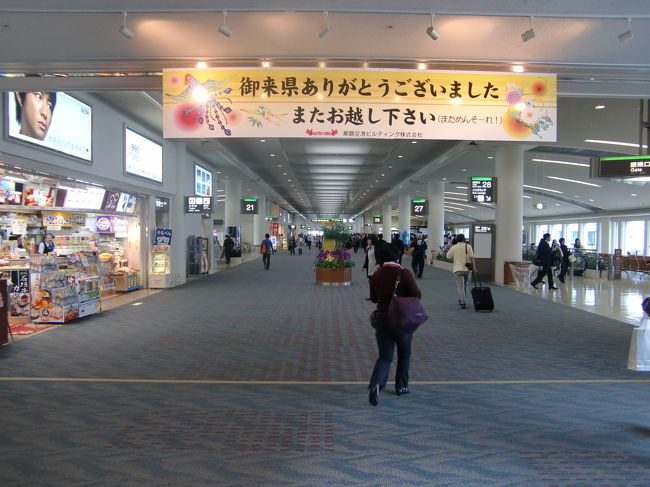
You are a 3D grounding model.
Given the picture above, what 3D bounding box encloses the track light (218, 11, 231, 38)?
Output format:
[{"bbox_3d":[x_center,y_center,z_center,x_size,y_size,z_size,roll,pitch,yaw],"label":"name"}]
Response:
[{"bbox_3d":[-0.857,-1.875,4.500,0.075,0.210,0.125,1,1,30],"label":"track light"}]

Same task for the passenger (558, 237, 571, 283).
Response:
[{"bbox_3d":[8.584,0.608,18.800,0.520,1.630,0.480,0,1,0],"label":"passenger"}]

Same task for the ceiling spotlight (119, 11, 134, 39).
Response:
[{"bbox_3d":[-1.737,-1.912,4.600,0.140,0.250,0.090,0,1,-41],"label":"ceiling spotlight"}]

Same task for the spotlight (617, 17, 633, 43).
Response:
[{"bbox_3d":[3.020,-2.148,5.300,0.150,0.220,0.100,1,1,37],"label":"spotlight"}]

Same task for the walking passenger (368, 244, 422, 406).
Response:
[{"bbox_3d":[0.727,0.791,5.287,0.560,1.570,0.550,1,1,8],"label":"walking passenger"}]

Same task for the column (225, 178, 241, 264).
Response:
[{"bbox_3d":[-5.192,-1.284,29.959,0.930,4.780,0.930,0,1,0],"label":"column"}]

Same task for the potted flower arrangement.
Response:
[{"bbox_3d":[0.316,0.764,17.500,1.280,1.220,1.280,0,1,0],"label":"potted flower arrangement"}]

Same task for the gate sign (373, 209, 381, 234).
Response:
[{"bbox_3d":[5.445,-2.414,54.000,0.950,1.000,0.200,0,1,0],"label":"gate sign"}]

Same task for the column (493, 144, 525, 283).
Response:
[{"bbox_3d":[6.270,-0.983,17.709,0.930,4.780,0.930,0,1,0],"label":"column"}]

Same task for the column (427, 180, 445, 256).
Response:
[{"bbox_3d":[6.358,-1.188,29.759,0.930,4.780,0.930,0,1,0],"label":"column"}]

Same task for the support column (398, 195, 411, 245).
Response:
[{"bbox_3d":[6.389,-1.395,41.859,0.930,4.780,0.930,0,1,0],"label":"support column"}]

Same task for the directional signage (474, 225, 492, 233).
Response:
[{"bbox_3d":[5.699,-0.529,18.900,0.650,0.290,0.150,0,1,0],"label":"directional signage"}]

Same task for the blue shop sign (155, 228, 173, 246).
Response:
[{"bbox_3d":[-4.892,-0.182,15.950,0.530,0.540,0.060,0,1,-7],"label":"blue shop sign"}]

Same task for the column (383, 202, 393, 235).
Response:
[{"bbox_3d":[6.356,-1.589,53.136,0.910,4.570,0.910,0,1,0],"label":"column"}]

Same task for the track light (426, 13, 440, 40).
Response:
[{"bbox_3d":[0.960,-1.920,4.650,0.090,0.250,0.130,1,1,37],"label":"track light"}]

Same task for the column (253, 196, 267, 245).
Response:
[{"bbox_3d":[-5.265,-1.462,42.900,1.000,4.830,1.000,0,1,0],"label":"column"}]

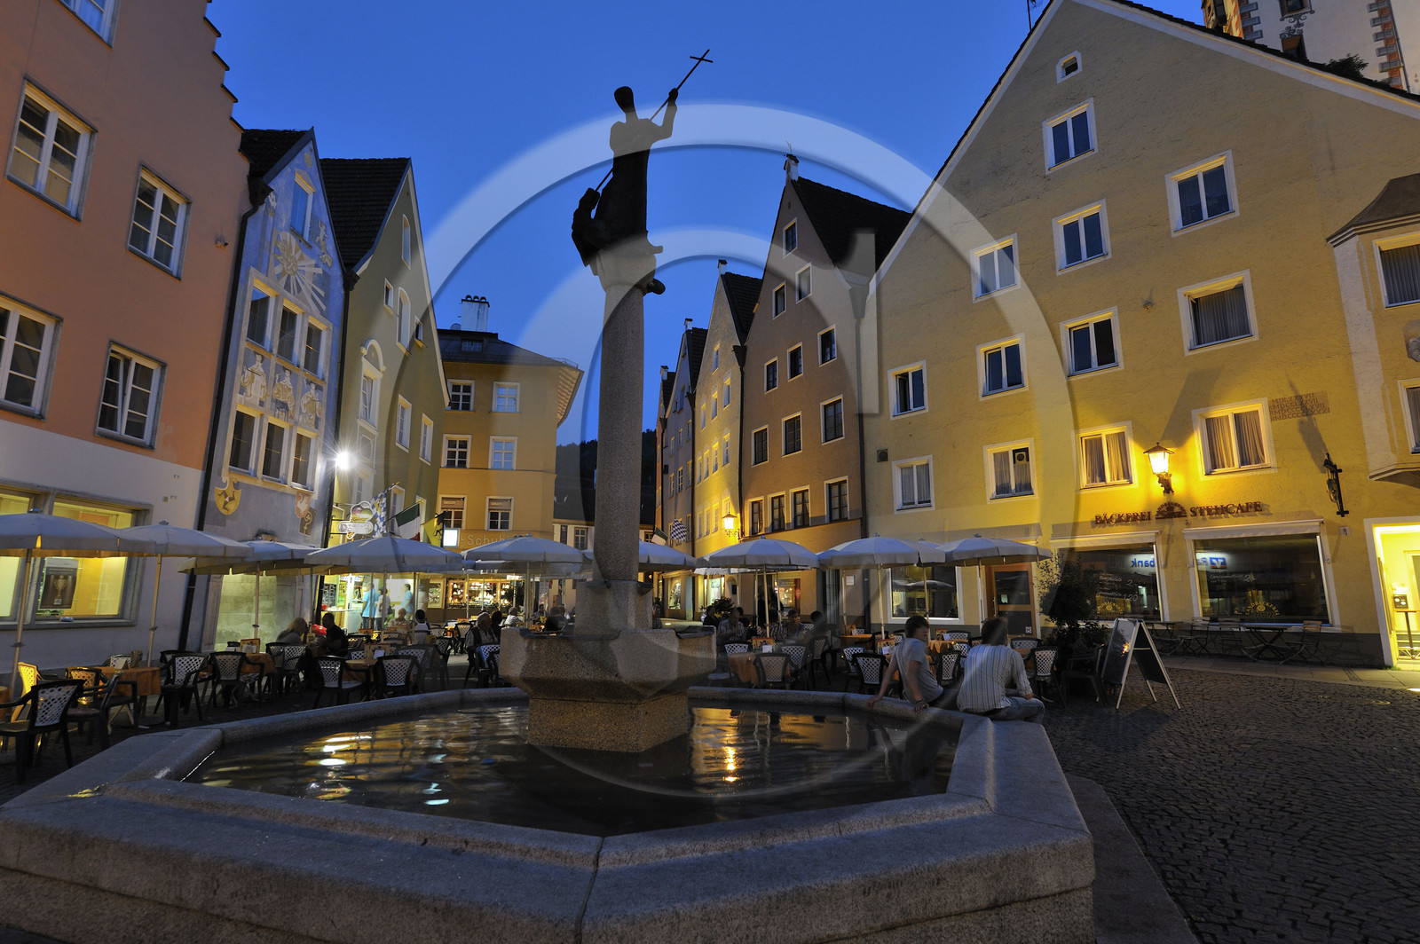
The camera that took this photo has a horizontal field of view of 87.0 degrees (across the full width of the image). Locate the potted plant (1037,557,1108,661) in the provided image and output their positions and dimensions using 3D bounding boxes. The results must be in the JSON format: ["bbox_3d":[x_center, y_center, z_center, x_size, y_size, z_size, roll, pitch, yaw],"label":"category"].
[{"bbox_3d":[5.229,2.246,10.679,1.000,2.050,1.000,1,-10,0],"label":"potted plant"}]

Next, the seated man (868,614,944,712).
[{"bbox_3d":[1.990,2.006,6.853,0.950,1.360,0.620,6,-12,-29],"label":"seated man"}]

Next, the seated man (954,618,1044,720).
[{"bbox_3d":[2.530,1.941,6.479,0.780,1.340,0.580,5,-11,-25],"label":"seated man"}]

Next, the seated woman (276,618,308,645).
[{"bbox_3d":[-7.363,3.240,13.230,0.750,1.250,0.500,8,-13,-34],"label":"seated woman"}]

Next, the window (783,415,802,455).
[{"bbox_3d":[3.259,-1.442,29.330,0.150,1.500,1.280,6,-12,-26],"label":"window"}]

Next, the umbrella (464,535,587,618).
[{"bbox_3d":[-3.052,2.374,12.169,2.080,2.620,2.080,0,-10,0],"label":"umbrella"}]

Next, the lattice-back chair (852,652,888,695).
[{"bbox_3d":[2.412,3.068,10.805,0.580,0.860,0.570,-6,-13,31],"label":"lattice-back chair"}]

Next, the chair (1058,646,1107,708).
[{"bbox_3d":[5.396,2.941,10.793,0.580,0.840,0.570,-5,-12,26],"label":"chair"}]

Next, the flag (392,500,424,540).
[{"bbox_3d":[-8.508,1.494,21.067,0.750,1.400,0.200,0,-10,0],"label":"flag"}]

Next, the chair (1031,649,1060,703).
[{"bbox_3d":[4.735,2.948,10.792,0.560,0.820,0.570,2,-11,-10],"label":"chair"}]

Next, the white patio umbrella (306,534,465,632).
[{"bbox_3d":[-4.304,2.053,9.732,1.970,2.460,1.970,1,-10,0],"label":"white patio umbrella"}]

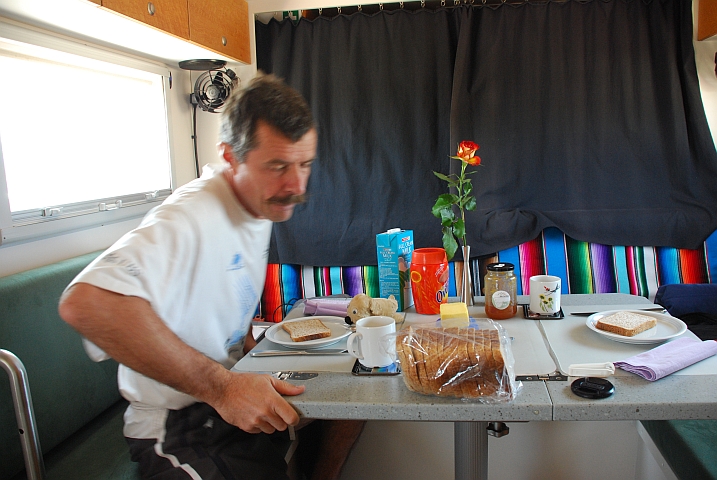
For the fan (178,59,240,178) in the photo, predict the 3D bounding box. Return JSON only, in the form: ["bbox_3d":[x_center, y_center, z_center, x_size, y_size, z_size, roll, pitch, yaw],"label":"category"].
[{"bbox_3d":[-0.540,-0.440,1.950,0.205,0.420,0.150,-5,10,-11],"label":"fan"}]

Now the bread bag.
[{"bbox_3d":[0.176,0.210,0.961,0.198,0.094,0.114,-1,10,9],"label":"bread bag"}]

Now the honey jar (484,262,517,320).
[{"bbox_3d":[0.353,0.125,1.332,0.076,0.124,0.076,0,10,14],"label":"honey jar"}]

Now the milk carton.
[{"bbox_3d":[0.101,0.078,1.434,0.069,0.208,0.071,4,11,35],"label":"milk carton"}]

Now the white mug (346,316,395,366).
[{"bbox_3d":[0.025,0.204,1.072,0.106,0.083,0.078,-9,11,-34],"label":"white mug"}]

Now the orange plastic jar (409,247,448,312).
[{"bbox_3d":[0.187,0.106,1.402,0.092,0.154,0.092,-3,9,0],"label":"orange plastic jar"}]

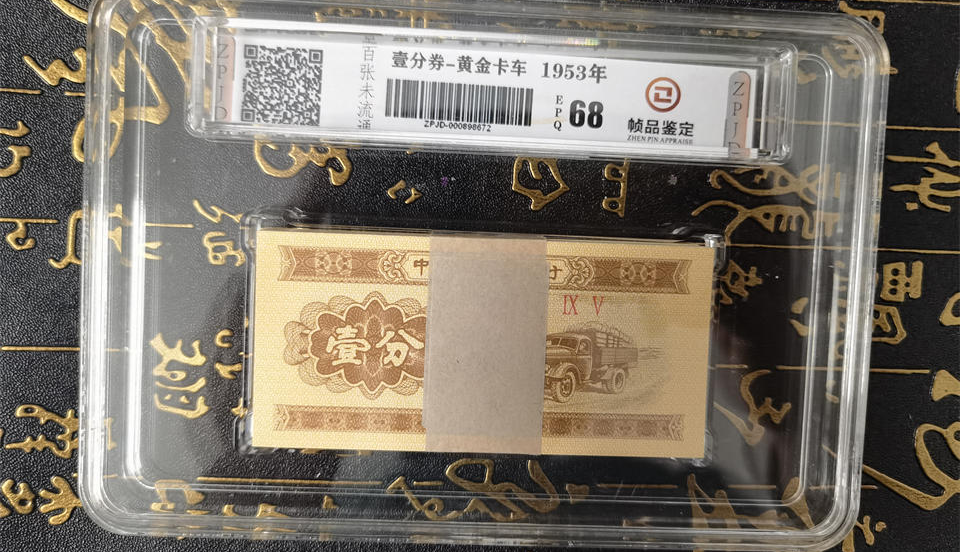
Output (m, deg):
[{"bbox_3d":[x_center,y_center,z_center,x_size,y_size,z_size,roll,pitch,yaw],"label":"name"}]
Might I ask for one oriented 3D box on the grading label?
[{"bbox_3d":[0.001,-0.036,0.151,0.109,0.002,0.019,3,92,-2],"label":"grading label"}]

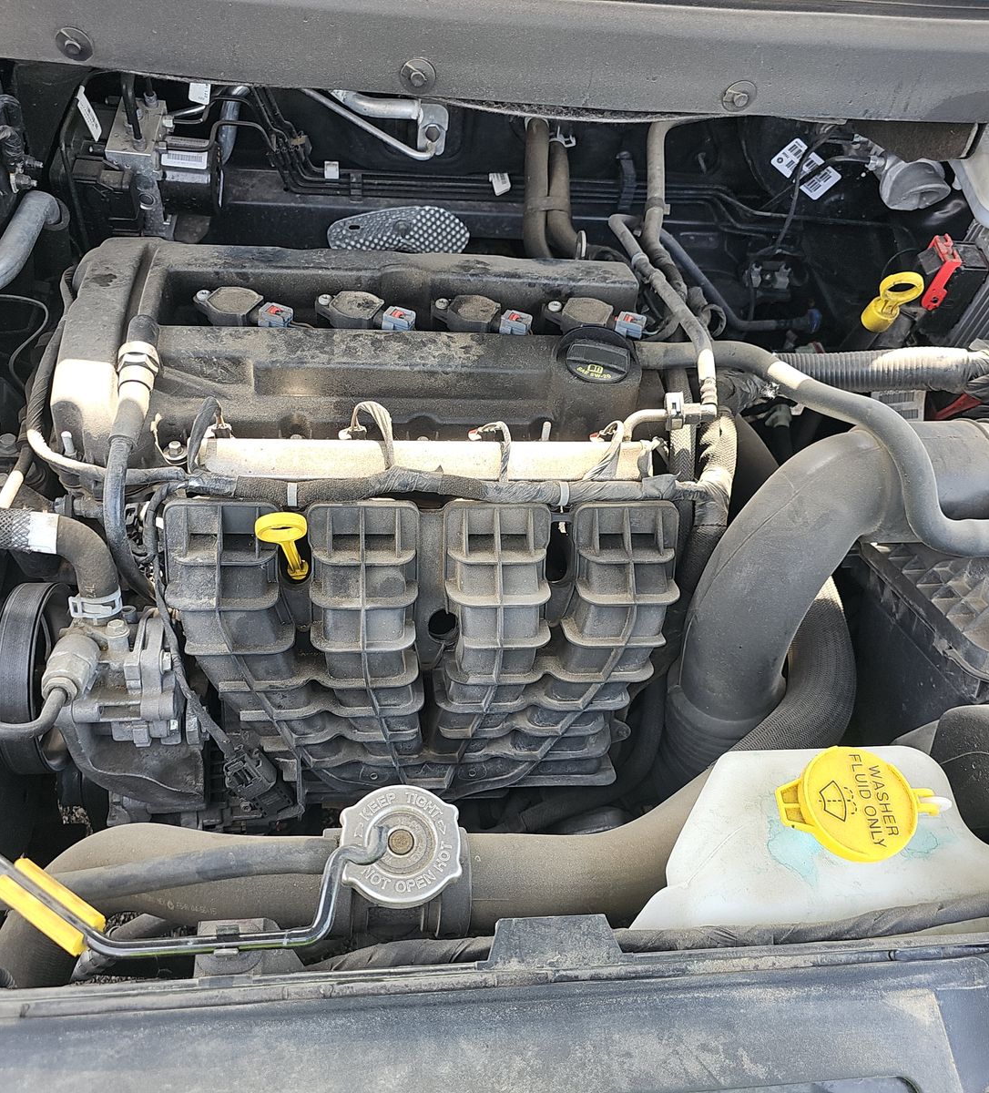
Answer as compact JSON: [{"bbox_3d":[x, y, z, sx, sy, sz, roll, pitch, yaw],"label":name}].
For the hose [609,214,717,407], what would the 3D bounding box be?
[{"bbox_3d":[0.139,-0.200,0.807,0.054,0.047,0.221,0,48,-9],"label":"hose"}]

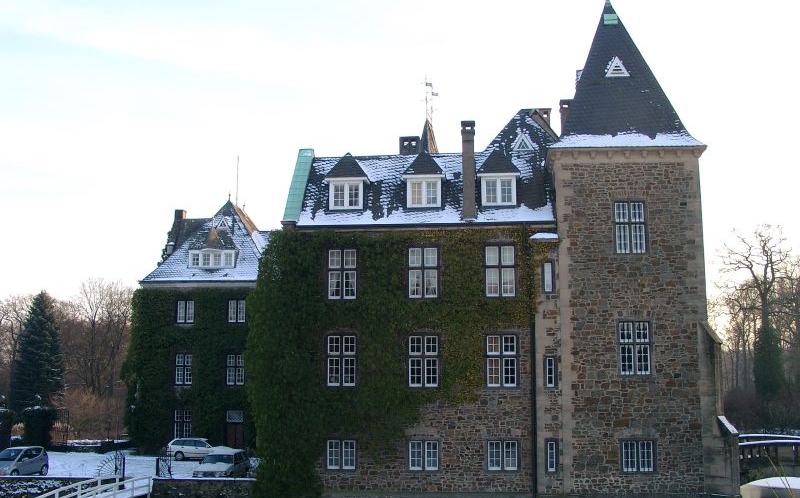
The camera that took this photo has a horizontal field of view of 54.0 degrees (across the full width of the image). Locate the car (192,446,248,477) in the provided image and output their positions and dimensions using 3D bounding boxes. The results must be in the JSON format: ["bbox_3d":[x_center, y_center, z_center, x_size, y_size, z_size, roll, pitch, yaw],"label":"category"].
[{"bbox_3d":[-8.770,10.874,39.091,1.710,1.430,4.450,-1,-9,4],"label":"car"}]

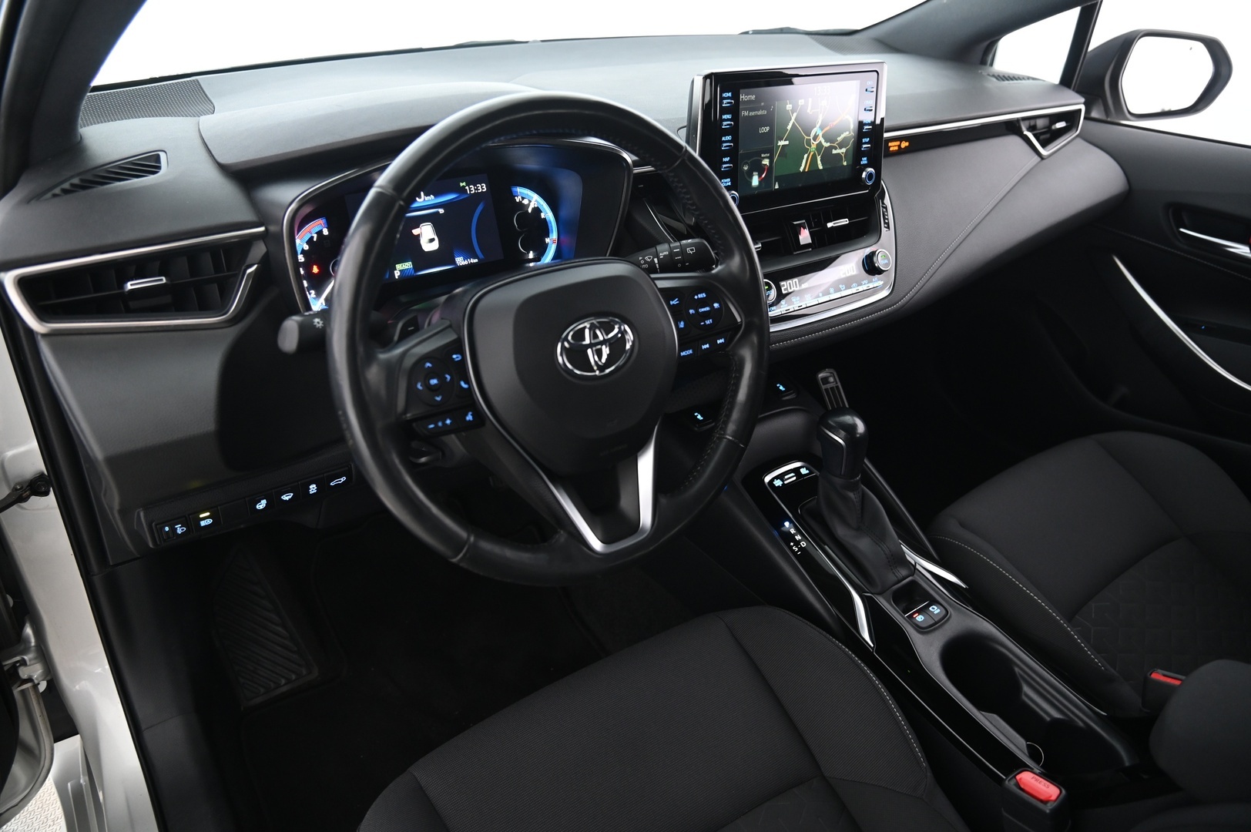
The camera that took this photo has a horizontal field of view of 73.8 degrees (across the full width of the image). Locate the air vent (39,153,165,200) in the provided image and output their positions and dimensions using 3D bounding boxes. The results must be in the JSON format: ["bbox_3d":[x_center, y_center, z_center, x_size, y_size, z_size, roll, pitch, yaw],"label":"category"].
[{"bbox_3d":[-0.418,-0.190,0.674,0.036,0.016,0.110,31,40,25],"label":"air vent"}]

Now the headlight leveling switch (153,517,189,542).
[{"bbox_3d":[-0.435,0.108,0.803,0.028,0.021,0.012,-18,34,-30],"label":"headlight leveling switch"}]

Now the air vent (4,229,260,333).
[{"bbox_3d":[-0.369,-0.102,0.652,0.183,0.068,0.050,-18,29,-30],"label":"air vent"}]

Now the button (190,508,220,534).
[{"bbox_3d":[-0.411,0.101,0.818,0.025,0.021,0.012,-18,34,-30],"label":"button"}]

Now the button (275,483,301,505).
[{"bbox_3d":[-0.347,0.080,0.857,0.026,0.021,0.012,-18,34,-30],"label":"button"}]

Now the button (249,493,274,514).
[{"bbox_3d":[-0.368,0.087,0.844,0.025,0.021,0.012,-18,34,-30],"label":"button"}]

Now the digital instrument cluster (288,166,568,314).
[{"bbox_3d":[-0.192,-0.186,0.834,0.303,0.118,0.030,-18,19,-30],"label":"digital instrument cluster"}]

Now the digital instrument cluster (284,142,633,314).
[{"bbox_3d":[-0.159,-0.186,0.806,0.338,0.138,0.100,-18,22,-30],"label":"digital instrument cluster"}]

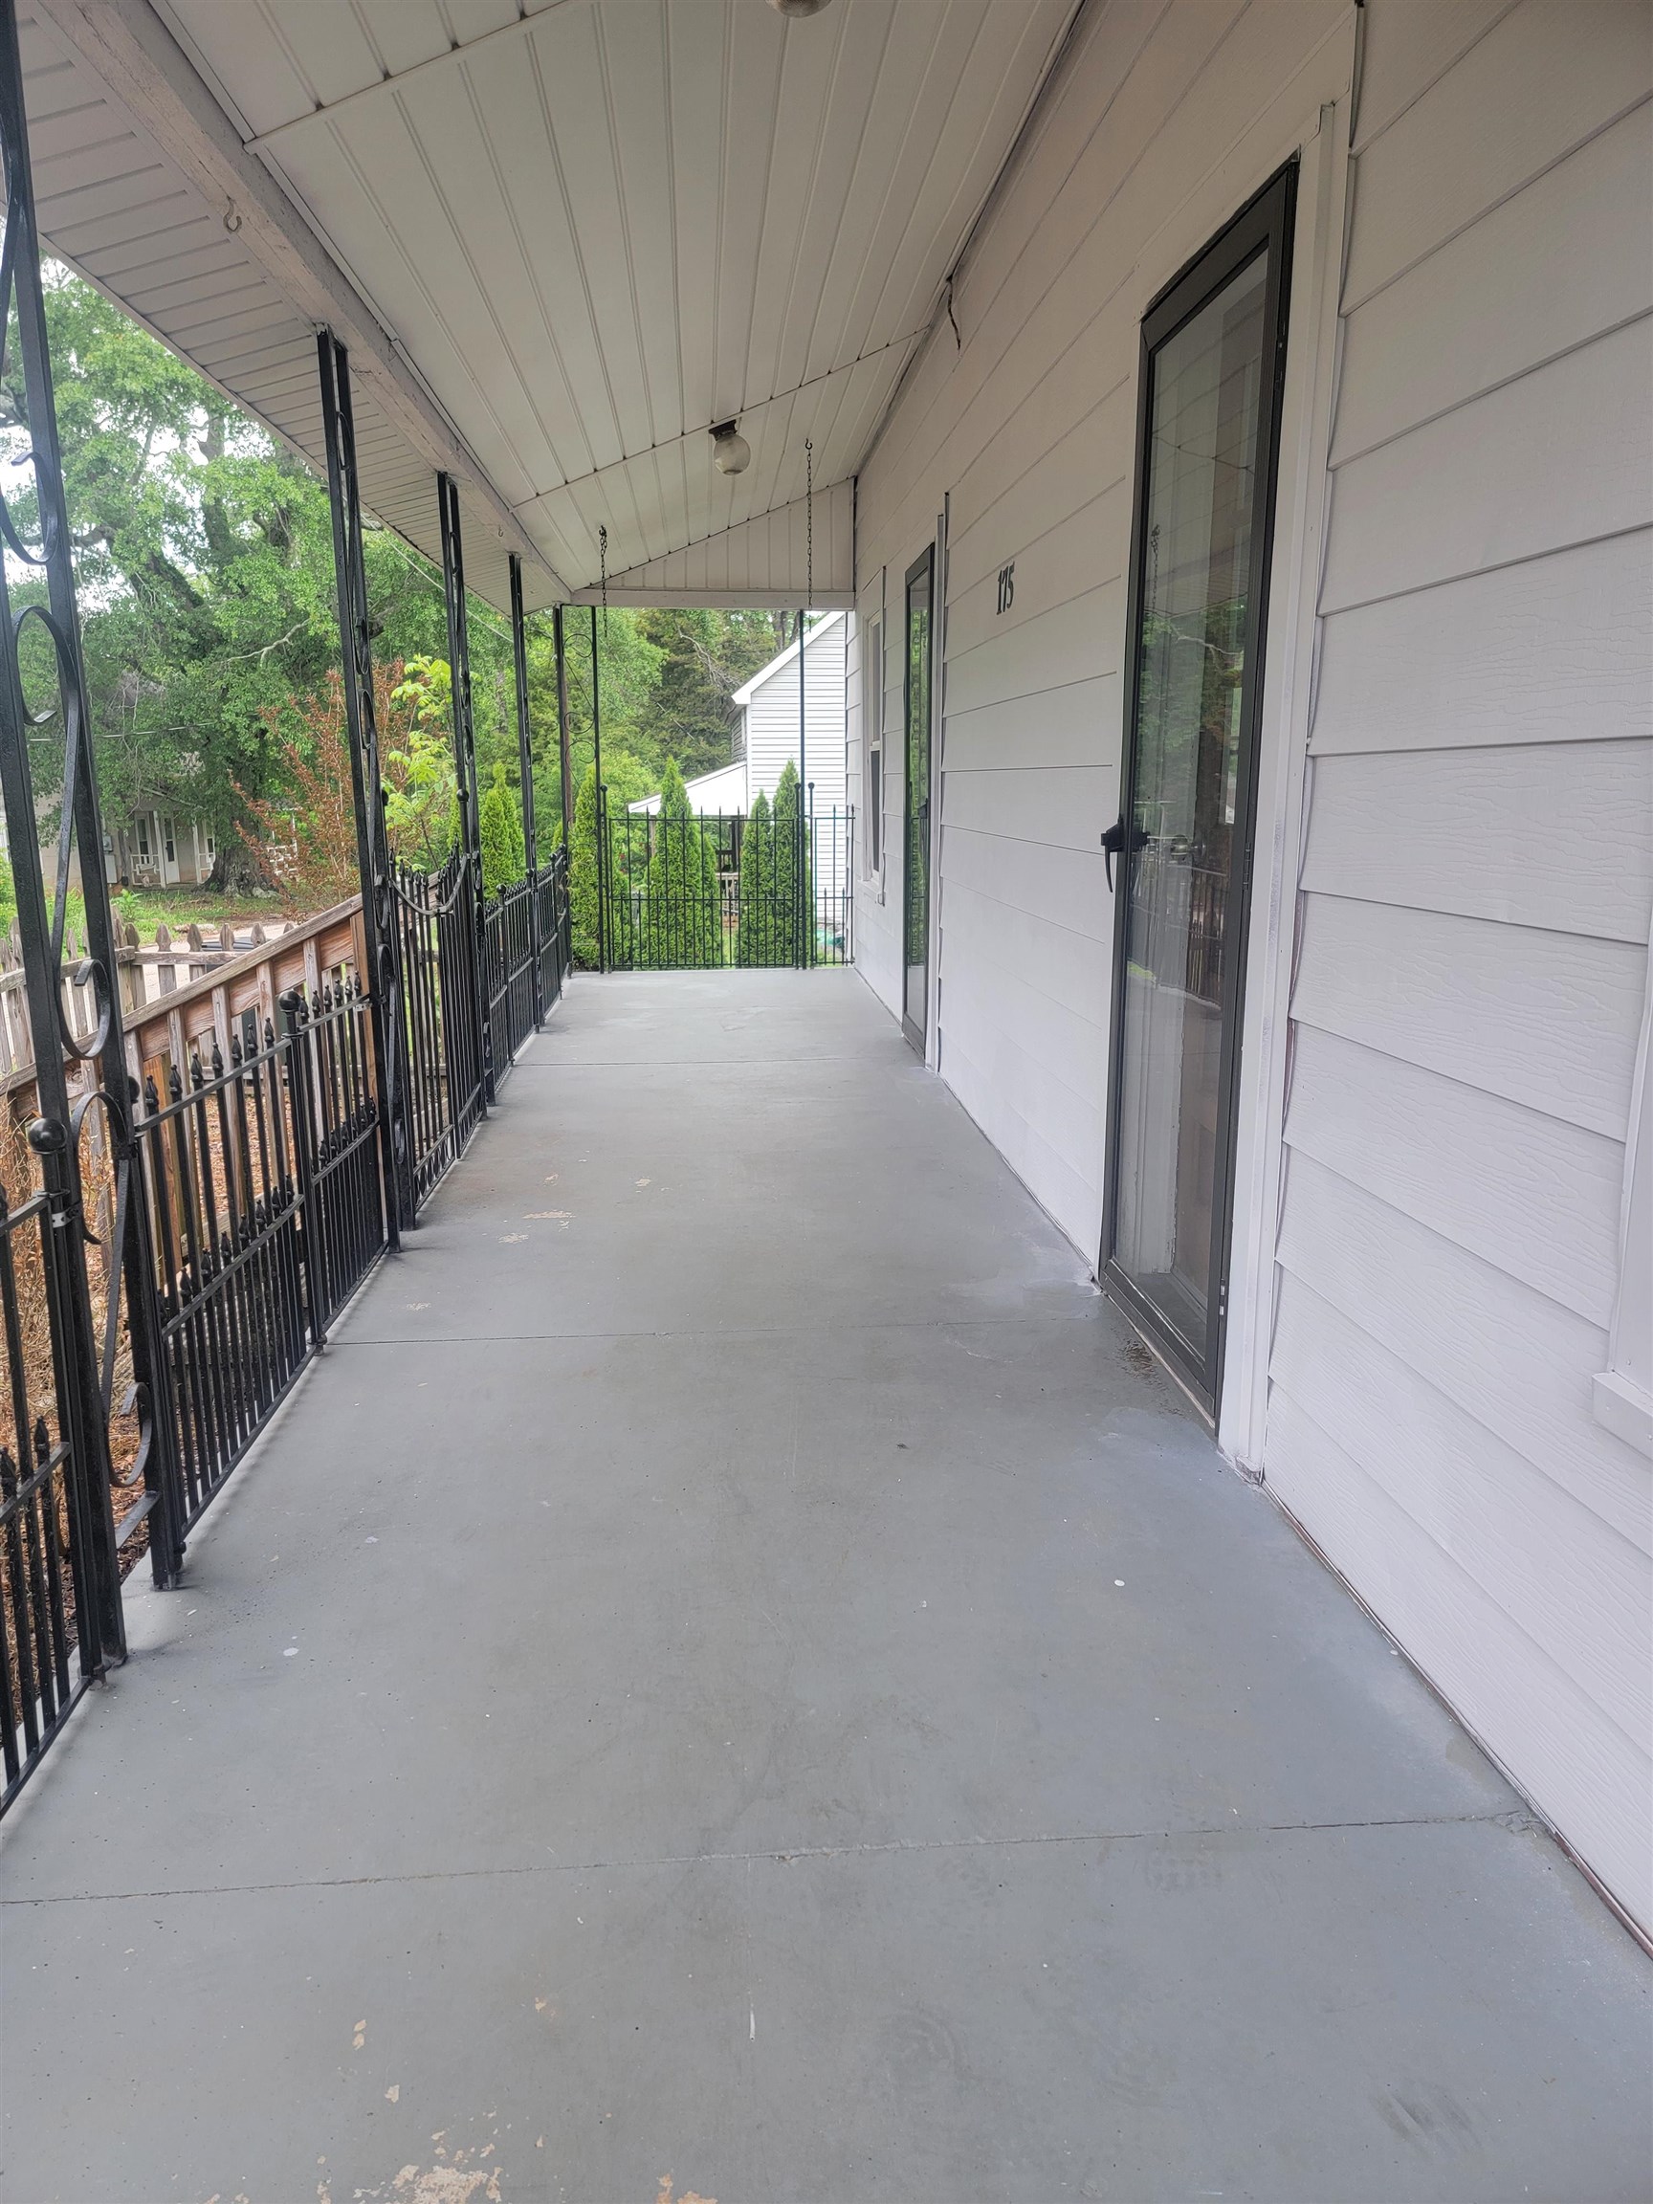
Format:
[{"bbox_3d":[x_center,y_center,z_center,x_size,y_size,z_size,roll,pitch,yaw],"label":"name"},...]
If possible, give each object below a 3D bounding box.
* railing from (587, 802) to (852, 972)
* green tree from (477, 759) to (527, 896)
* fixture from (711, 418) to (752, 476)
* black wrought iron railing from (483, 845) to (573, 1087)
[{"bbox_3d":[-0.611,-1.313,9.196,1.571,1.023,0.060,-1,12,-5],"label":"railing"},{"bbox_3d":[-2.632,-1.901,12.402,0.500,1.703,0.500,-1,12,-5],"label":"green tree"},{"bbox_3d":[-0.377,-2.579,6.031,0.148,0.195,0.148,-17,13,-1],"label":"fixture"},{"bbox_3d":[-1.357,-0.736,7.158,0.060,0.723,3.593,-1,12,-5],"label":"black wrought iron railing"}]

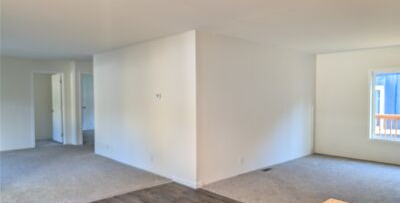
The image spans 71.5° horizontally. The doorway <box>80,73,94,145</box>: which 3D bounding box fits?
[{"bbox_3d":[-3.170,0.220,8.330,0.820,2.070,0.130,-2,2,-43],"label":"doorway"}]

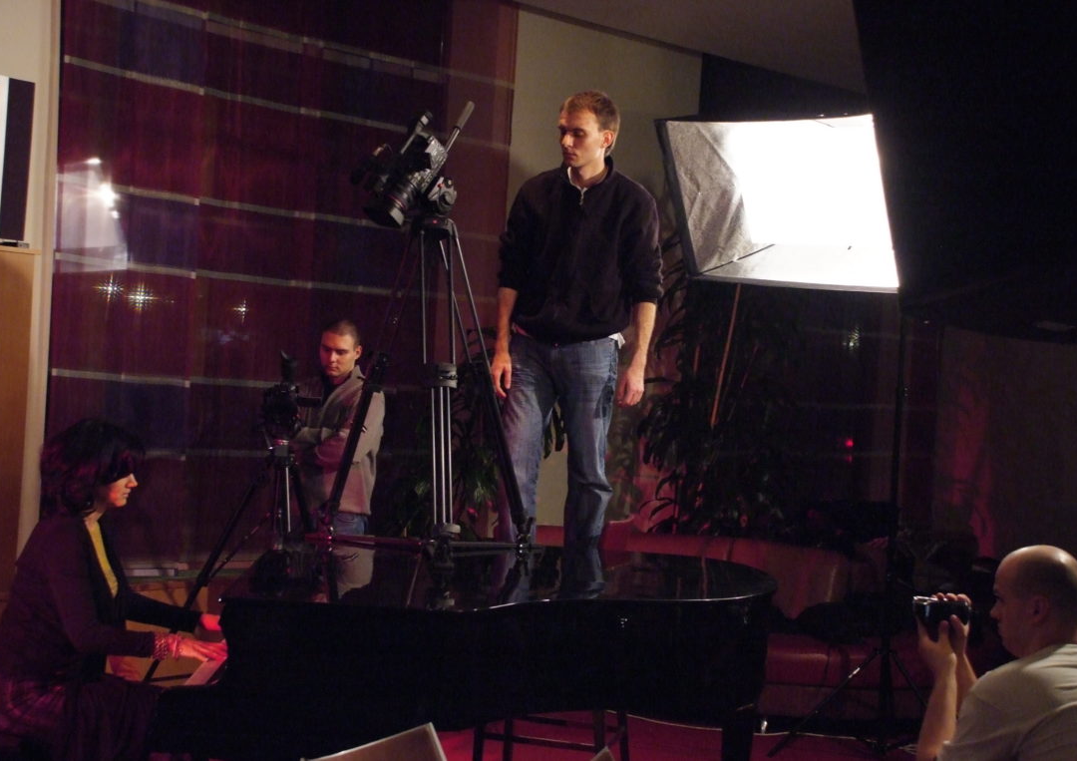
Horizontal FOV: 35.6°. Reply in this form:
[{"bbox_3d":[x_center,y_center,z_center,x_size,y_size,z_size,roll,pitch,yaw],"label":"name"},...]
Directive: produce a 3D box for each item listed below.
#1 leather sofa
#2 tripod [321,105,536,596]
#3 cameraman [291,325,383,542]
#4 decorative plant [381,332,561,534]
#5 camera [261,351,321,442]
[{"bbox_3d":[1.090,1.180,7.880,2.300,0.800,0.950,3,0,2],"label":"leather sofa"},{"bbox_3d":[-0.300,-0.160,4.920,0.660,1.340,0.600,3,0,-29],"label":"tripod"},{"bbox_3d":[-0.860,0.608,7.200,0.500,1.740,0.380,3,0,37],"label":"cameraman"},{"bbox_3d":[-0.320,0.620,8.050,0.880,1.720,0.880,3,0,0],"label":"decorative plant"},{"bbox_3d":[-1.020,0.070,6.900,0.240,0.350,0.360,3,0,6],"label":"camera"}]

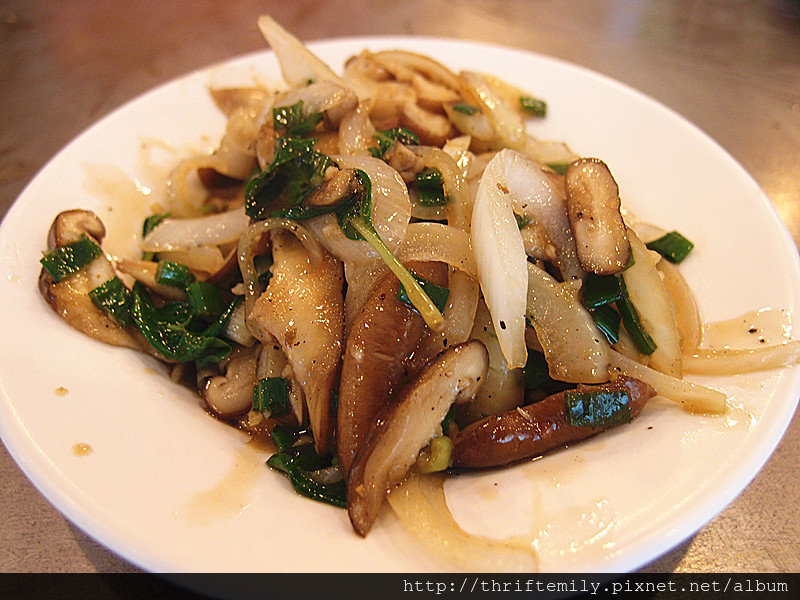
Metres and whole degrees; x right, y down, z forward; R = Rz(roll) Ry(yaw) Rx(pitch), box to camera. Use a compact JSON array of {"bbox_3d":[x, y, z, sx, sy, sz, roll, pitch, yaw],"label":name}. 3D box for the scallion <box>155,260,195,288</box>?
[{"bbox_3d":[-0.071,-0.008,0.205,0.010,0.005,0.006,12,78,3],"label":"scallion"}]

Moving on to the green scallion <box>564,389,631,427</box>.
[{"bbox_3d":[0.051,0.028,0.169,0.016,0.005,0.009,-4,82,-1],"label":"green scallion"}]

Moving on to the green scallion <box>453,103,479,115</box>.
[{"bbox_3d":[0.027,-0.078,0.263,0.009,0.003,0.004,14,74,4],"label":"green scallion"}]

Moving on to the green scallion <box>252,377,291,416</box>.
[{"bbox_3d":[-0.035,0.026,0.176,0.009,0.010,0.005,6,4,0],"label":"green scallion"}]

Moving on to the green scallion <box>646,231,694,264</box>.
[{"bbox_3d":[0.092,-0.018,0.221,0.014,0.005,0.009,14,54,10],"label":"green scallion"}]

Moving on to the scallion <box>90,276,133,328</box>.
[{"bbox_3d":[-0.089,0.000,0.200,0.009,0.004,0.014,-41,61,-20],"label":"scallion"}]

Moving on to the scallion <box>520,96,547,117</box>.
[{"bbox_3d":[0.058,-0.084,0.280,0.010,0.005,0.005,20,86,2],"label":"scallion"}]

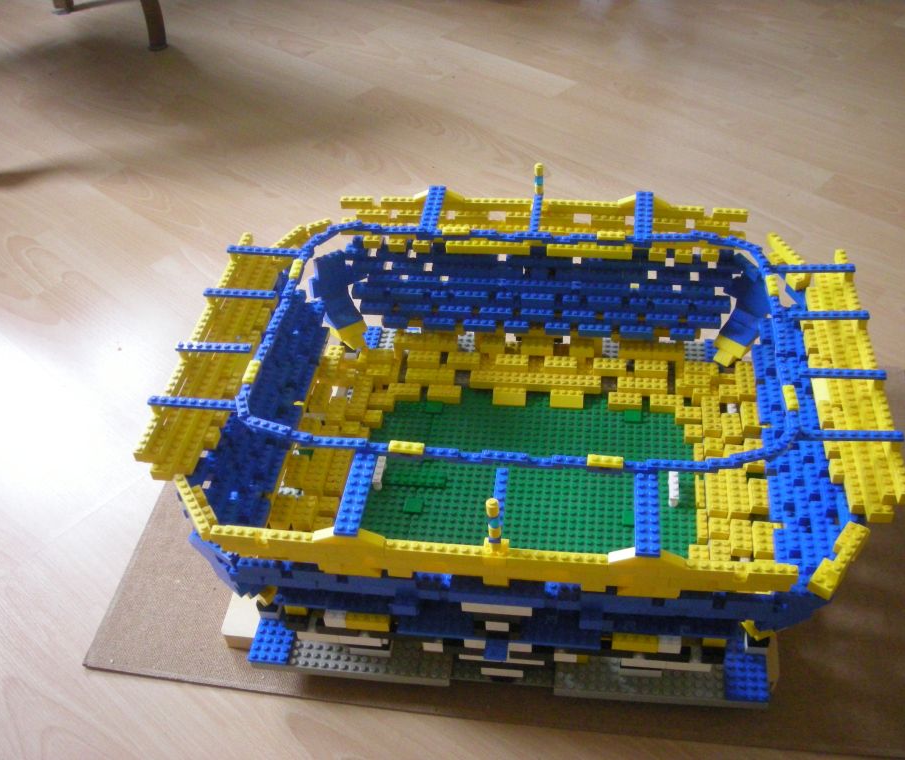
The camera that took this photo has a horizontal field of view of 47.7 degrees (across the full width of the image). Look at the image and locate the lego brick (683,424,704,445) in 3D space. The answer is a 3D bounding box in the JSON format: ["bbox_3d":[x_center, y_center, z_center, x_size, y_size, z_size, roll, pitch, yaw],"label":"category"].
[{"bbox_3d":[0.222,0.049,0.943,0.016,0.011,0.016,2,42,8],"label":"lego brick"}]

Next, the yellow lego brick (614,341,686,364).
[{"bbox_3d":[0.194,-0.029,0.994,0.064,0.011,0.016,2,42,8],"label":"yellow lego brick"}]

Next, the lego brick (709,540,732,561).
[{"bbox_3d":[0.215,0.142,0.824,0.016,0.011,0.028,2,42,8],"label":"lego brick"}]

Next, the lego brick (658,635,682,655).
[{"bbox_3d":[0.155,0.185,0.733,0.016,0.011,0.016,2,42,8],"label":"lego brick"}]

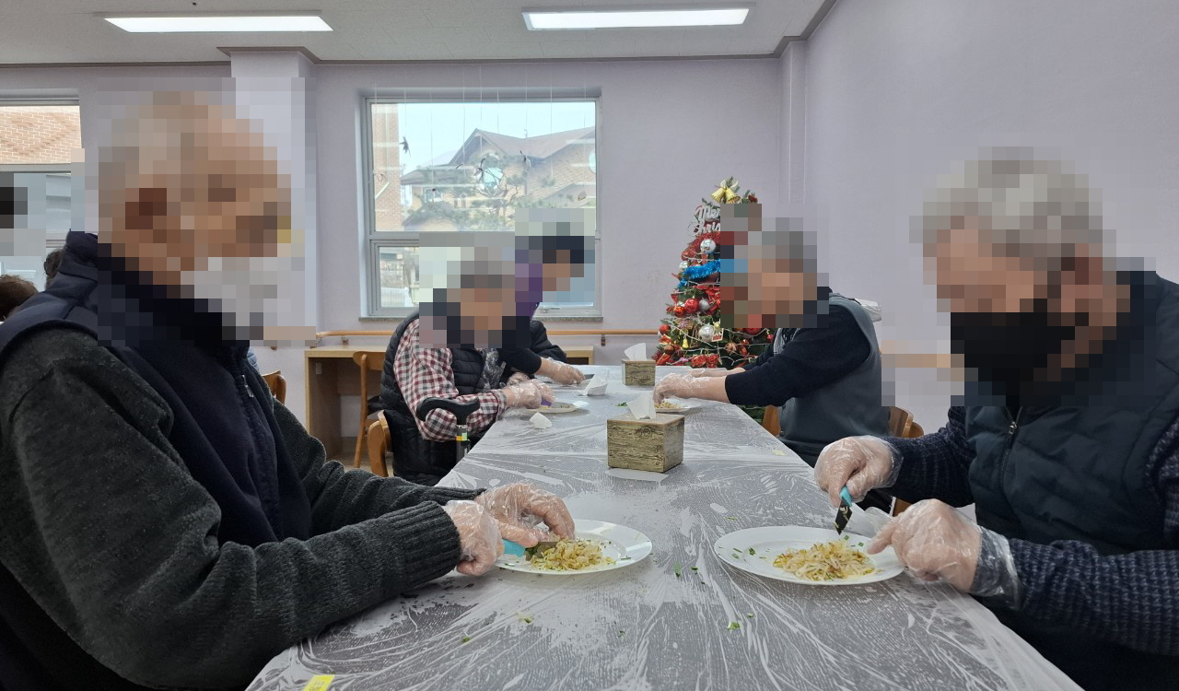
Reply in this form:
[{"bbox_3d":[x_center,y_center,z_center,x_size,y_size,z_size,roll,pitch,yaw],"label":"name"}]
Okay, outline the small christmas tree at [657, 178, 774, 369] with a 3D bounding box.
[{"bbox_3d":[0.808,-0.107,4.657,0.920,1.755,0.920,0,3,2],"label":"small christmas tree"}]

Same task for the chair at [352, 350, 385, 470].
[{"bbox_3d":[-1.040,0.411,4.437,0.460,0.775,0.500,0,3,2],"label":"chair"}]

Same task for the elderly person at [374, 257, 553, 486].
[{"bbox_3d":[-0.341,0.333,2.295,0.496,1.155,0.500,0,3,2],"label":"elderly person"}]

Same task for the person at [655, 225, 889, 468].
[{"bbox_3d":[0.521,0.274,2.323,0.632,1.257,0.500,0,3,2],"label":"person"}]

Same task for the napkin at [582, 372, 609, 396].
[{"bbox_3d":[0.021,0.123,2.612,0.085,0.078,0.060,0,3,2],"label":"napkin"}]

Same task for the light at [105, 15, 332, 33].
[{"bbox_3d":[-2.149,-1.882,4.549,1.285,0.035,0.315,0,3,2],"label":"light"}]

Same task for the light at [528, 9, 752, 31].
[{"bbox_3d":[0.273,-1.866,4.449,1.285,0.035,0.315,0,3,2],"label":"light"}]

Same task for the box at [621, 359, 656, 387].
[{"bbox_3d":[0.183,0.101,2.897,0.112,0.085,0.101,-1,3,-3],"label":"box"}]

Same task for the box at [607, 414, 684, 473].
[{"bbox_3d":[0.104,0.180,1.464,0.112,0.086,0.101,1,3,25],"label":"box"}]

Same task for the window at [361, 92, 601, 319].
[{"bbox_3d":[-0.725,-0.940,5.313,1.620,1.500,0.130,0,3,2],"label":"window"}]

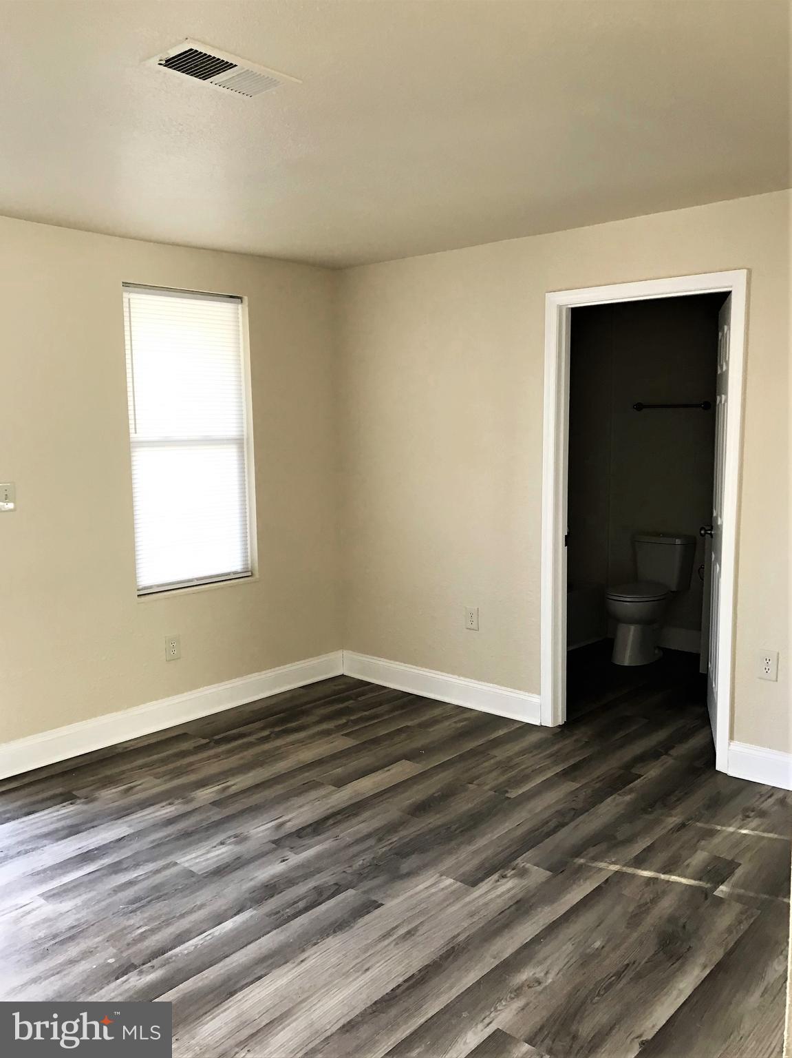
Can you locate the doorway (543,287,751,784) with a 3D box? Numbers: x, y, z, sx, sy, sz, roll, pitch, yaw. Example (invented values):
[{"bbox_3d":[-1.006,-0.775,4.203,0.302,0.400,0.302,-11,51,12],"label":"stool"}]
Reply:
[{"bbox_3d":[1.101,-0.030,3.871,0.921,2.090,0.140,6,10,40],"label":"doorway"}]

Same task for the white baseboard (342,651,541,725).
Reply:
[{"bbox_3d":[0.210,0.852,4.692,1.361,0.149,0.018,6,10,40],"label":"white baseboard"}]

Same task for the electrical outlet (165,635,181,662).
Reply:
[{"bbox_3d":[-1.114,0.592,4.267,0.010,0.121,0.077,6,10,43],"label":"electrical outlet"}]

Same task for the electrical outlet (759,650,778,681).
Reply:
[{"bbox_3d":[1.529,0.557,3.501,0.076,0.121,0.010,6,10,40],"label":"electrical outlet"}]

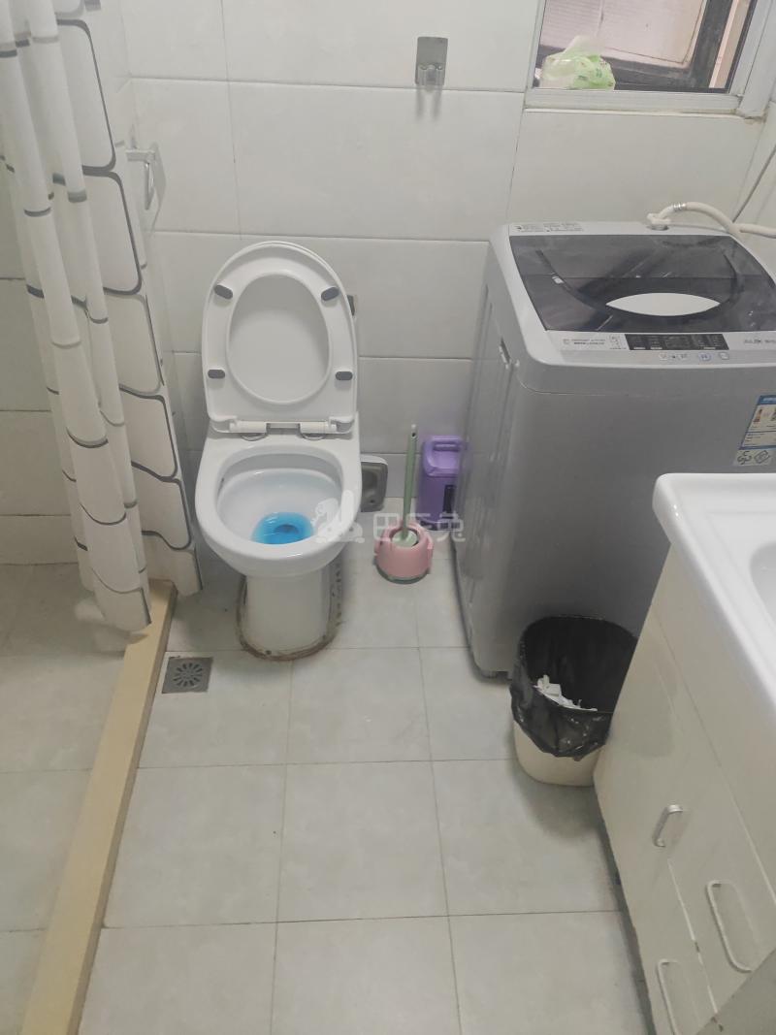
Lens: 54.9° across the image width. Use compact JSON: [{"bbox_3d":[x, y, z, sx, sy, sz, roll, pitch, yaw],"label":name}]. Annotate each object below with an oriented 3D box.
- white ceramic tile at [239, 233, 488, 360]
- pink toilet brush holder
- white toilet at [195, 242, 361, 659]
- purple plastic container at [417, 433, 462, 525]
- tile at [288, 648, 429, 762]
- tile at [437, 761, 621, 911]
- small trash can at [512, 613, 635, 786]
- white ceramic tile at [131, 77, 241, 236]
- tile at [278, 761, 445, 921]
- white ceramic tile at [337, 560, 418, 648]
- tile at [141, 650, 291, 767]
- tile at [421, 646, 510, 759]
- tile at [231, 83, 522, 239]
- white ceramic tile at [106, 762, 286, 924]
[{"bbox_3d":[-0.040,-0.524,1.798,0.600,0.300,0.012,0,40,-4],"label":"white ceramic tile"},{"bbox_3d":[0.042,0.081,1.954,0.155,0.100,0.155,0,41,-4],"label":"pink toilet brush holder"},{"bbox_3d":[-0.228,-0.117,1.617,0.352,0.816,0.575,-1,41,-5],"label":"white toilet"},{"bbox_3d":[0.153,-0.092,2.053,0.140,0.240,0.140,0,41,-4],"label":"purple plastic container"},{"bbox_3d":[-0.066,0.414,1.659,0.300,0.010,0.300,0,41,-4],"label":"tile"},{"bbox_3d":[0.249,0.611,1.450,0.300,0.010,0.300,0,41,-4],"label":"tile"},{"bbox_3d":[0.369,0.373,1.498,0.250,0.275,0.250,0,40,-4],"label":"small trash can"},{"bbox_3d":[-0.426,-0.759,1.588,0.200,0.302,0.010,0,41,-4],"label":"white ceramic tile"},{"bbox_3d":[-0.050,0.611,1.429,0.300,0.010,0.300,0,41,-4],"label":"tile"},{"bbox_3d":[-0.082,0.217,1.889,0.300,0.010,0.300,0,41,-4],"label":"white ceramic tile"},{"bbox_3d":[-0.366,0.410,1.625,0.300,0.012,0.300,0,40,-4],"label":"tile"},{"bbox_3d":[0.233,0.414,1.680,0.300,0.010,0.300,0,41,-4],"label":"tile"},{"bbox_3d":[-0.026,-0.752,1.603,0.600,0.300,0.012,0,40,-4],"label":"tile"},{"bbox_3d":[-0.349,0.605,1.398,0.300,0.012,0.300,0,40,-4],"label":"white ceramic tile"}]

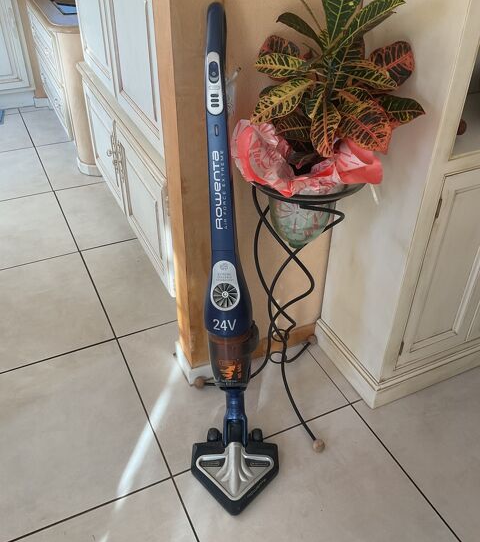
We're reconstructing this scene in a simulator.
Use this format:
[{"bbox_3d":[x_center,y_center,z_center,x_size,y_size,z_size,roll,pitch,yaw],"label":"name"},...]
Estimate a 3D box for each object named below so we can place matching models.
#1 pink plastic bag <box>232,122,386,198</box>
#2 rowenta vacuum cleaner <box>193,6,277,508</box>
[{"bbox_3d":[0.143,-0.264,1.252,0.340,0.140,0.280,0,37,-1],"label":"pink plastic bag"},{"bbox_3d":[-0.004,0.049,1.244,0.250,1.145,0.430,0,37,-1],"label":"rowenta vacuum cleaner"}]

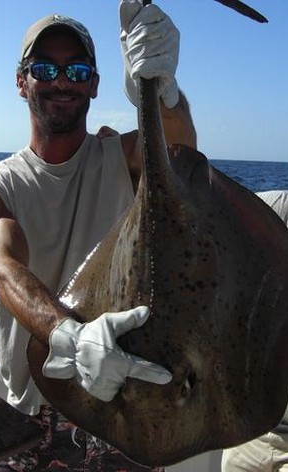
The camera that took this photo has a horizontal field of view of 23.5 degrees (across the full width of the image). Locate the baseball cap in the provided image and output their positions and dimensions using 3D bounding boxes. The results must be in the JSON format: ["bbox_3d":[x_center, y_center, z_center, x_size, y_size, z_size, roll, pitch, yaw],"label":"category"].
[{"bbox_3d":[-0.191,-0.437,1.560,0.170,0.135,0.260,1,-2,-8],"label":"baseball cap"}]

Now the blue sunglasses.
[{"bbox_3d":[-0.187,-0.358,1.550,0.147,0.045,0.140,1,4,-9],"label":"blue sunglasses"}]

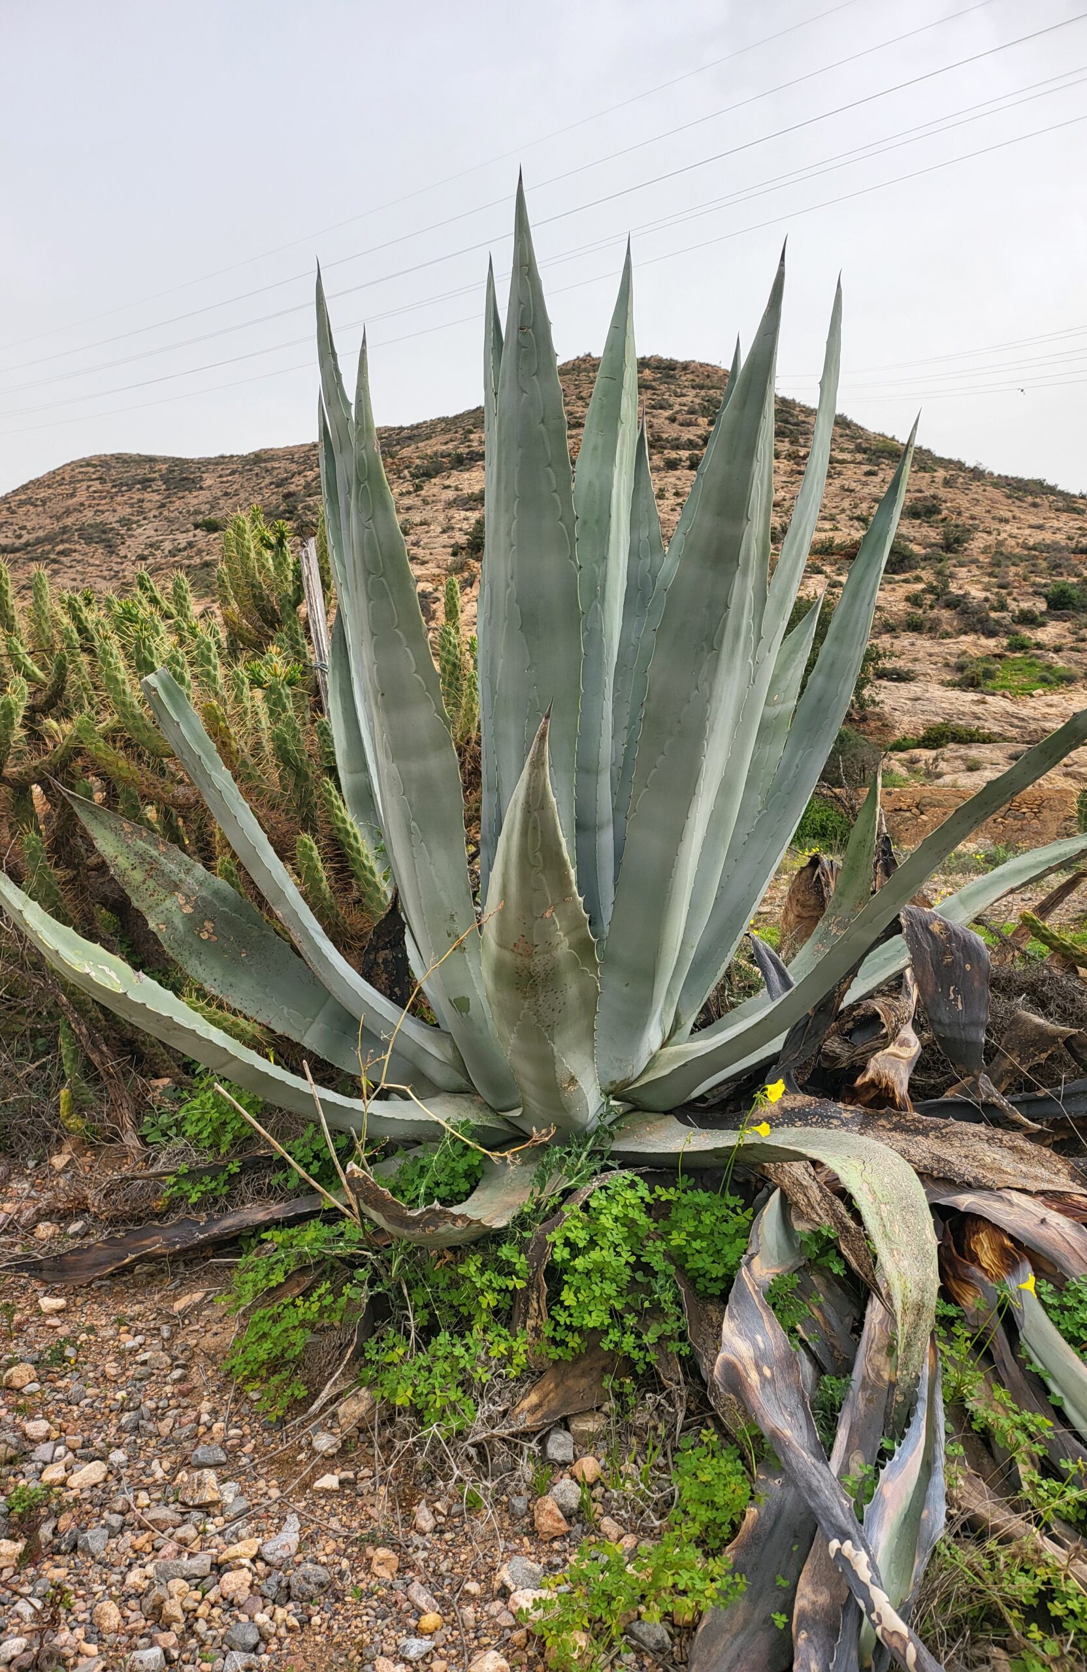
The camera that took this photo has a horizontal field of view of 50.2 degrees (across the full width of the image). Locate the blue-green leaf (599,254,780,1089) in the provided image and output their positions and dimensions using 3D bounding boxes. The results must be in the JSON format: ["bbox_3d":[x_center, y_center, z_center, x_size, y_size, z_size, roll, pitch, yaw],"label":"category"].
[{"bbox_3d":[0.274,-0.261,2.050,0.200,1.473,0.140,7,7,-20],"label":"blue-green leaf"}]

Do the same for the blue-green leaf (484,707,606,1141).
[{"bbox_3d":[0.008,0.161,1.910,0.190,0.748,0.120,-1,20,0],"label":"blue-green leaf"}]

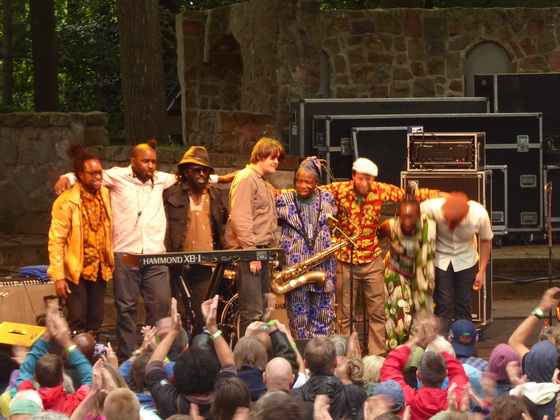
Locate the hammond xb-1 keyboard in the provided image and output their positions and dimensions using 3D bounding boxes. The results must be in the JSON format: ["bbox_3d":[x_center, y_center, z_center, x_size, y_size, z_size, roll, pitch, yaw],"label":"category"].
[{"bbox_3d":[-0.587,0.357,34.762,1.190,0.100,0.350,-1,3,-22],"label":"hammond xb-1 keyboard"}]

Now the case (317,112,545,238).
[{"bbox_3d":[1.507,-0.373,46.518,2.220,1.215,0.650,-1,3,-12],"label":"case"}]

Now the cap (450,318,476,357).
[{"bbox_3d":[1.190,0.826,29.500,0.170,0.145,0.250,-1,33,-6],"label":"cap"}]

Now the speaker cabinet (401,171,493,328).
[{"bbox_3d":[1.379,0.310,37.627,0.703,1.270,0.460,0,3,9],"label":"speaker cabinet"}]

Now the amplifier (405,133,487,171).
[{"bbox_3d":[1.376,-0.482,37.661,0.575,0.310,0.530,0,3,10],"label":"amplifier"}]

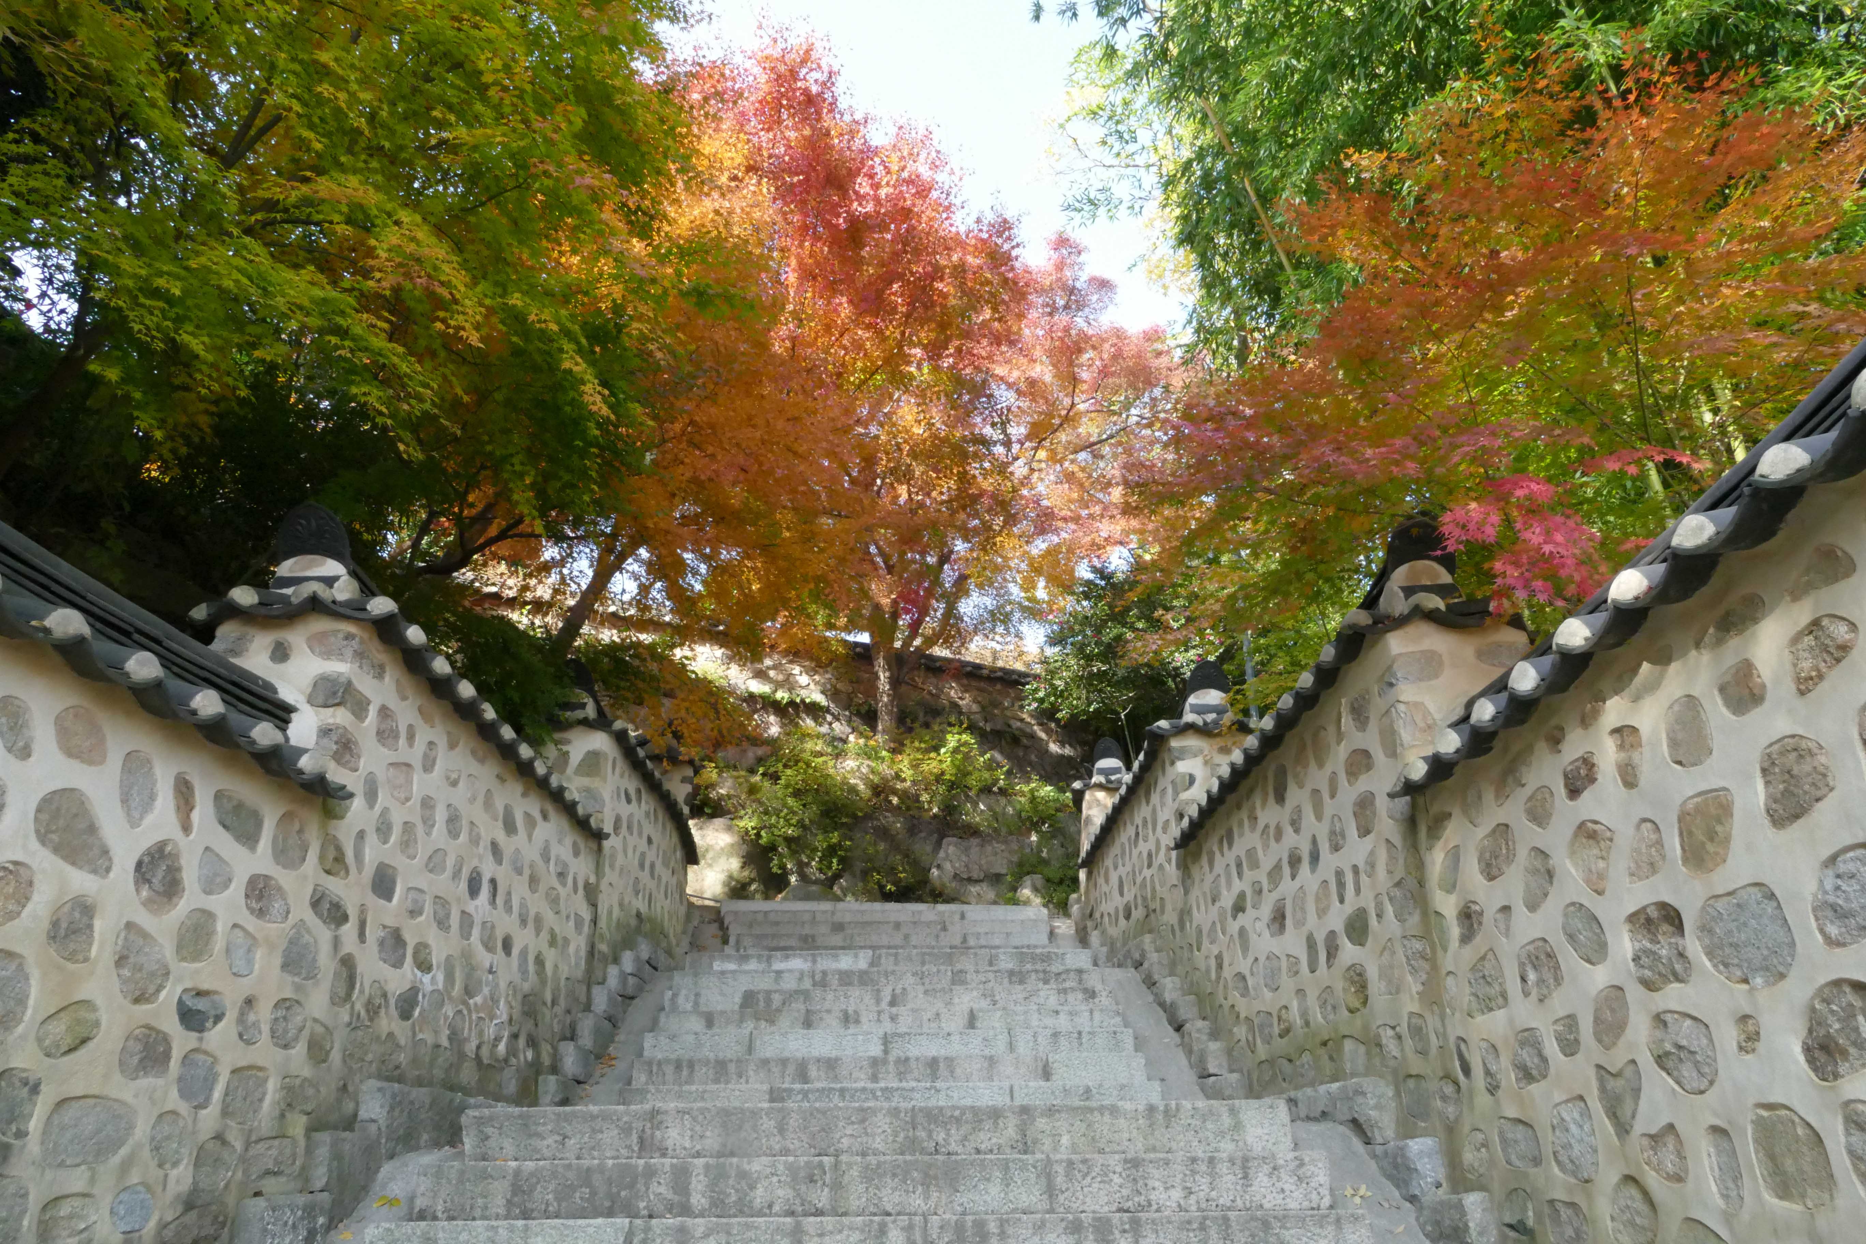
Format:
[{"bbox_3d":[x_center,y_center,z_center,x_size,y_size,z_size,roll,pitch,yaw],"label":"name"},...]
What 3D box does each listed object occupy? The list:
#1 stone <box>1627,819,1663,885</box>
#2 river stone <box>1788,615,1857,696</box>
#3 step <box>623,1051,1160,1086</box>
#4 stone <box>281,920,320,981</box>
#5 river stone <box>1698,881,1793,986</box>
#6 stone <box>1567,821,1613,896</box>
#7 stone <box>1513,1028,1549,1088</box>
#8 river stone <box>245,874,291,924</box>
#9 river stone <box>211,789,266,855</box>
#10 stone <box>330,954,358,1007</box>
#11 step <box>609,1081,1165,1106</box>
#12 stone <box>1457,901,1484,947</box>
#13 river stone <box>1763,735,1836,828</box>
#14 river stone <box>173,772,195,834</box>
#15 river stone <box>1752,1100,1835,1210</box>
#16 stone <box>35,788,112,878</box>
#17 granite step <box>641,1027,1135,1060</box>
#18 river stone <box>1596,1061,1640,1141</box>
[{"bbox_3d":[1.567,0.496,2.802,0.090,0.121,0.161,-1,-21,0],"label":"stone"},{"bbox_3d":[1.607,0.056,2.293,0.089,0.152,0.172,0,-23,-1],"label":"river stone"},{"bbox_3d":[-0.223,2.340,6.730,2.650,0.145,0.330,-1,-21,0],"label":"step"},{"bbox_3d":[-1.970,1.014,4.010,0.096,0.170,0.236,-1,-23,3],"label":"stone"},{"bbox_3d":[1.629,0.604,2.512,0.137,0.197,0.316,0,-23,-1],"label":"river stone"},{"bbox_3d":[1.561,0.546,2.989,0.119,0.172,0.196,-1,-22,0],"label":"stone"},{"bbox_3d":[1.562,1.108,3.296,0.106,0.148,0.180,-1,-22,0],"label":"stone"},{"bbox_3d":[-1.886,0.764,3.592,0.107,0.140,0.270,0,-23,-1],"label":"river stone"},{"bbox_3d":[-1.998,0.560,3.678,0.096,0.150,0.263,-1,-23,3],"label":"river stone"},{"bbox_3d":[-1.891,1.127,4.070,0.108,0.160,0.172,-1,-22,0],"label":"stone"},{"bbox_3d":[-0.203,2.365,6.389,2.680,0.145,0.330,-1,-21,0],"label":"step"},{"bbox_3d":[1.610,0.894,3.838,0.076,0.115,0.216,0,-23,0],"label":"stone"},{"bbox_3d":[1.550,0.278,2.260,0.111,0.170,0.172,-1,-22,0],"label":"river stone"},{"bbox_3d":[-1.889,0.453,3.222,0.080,0.163,0.076,-1,-22,0],"label":"river stone"},{"bbox_3d":[1.582,0.962,2.337,0.109,0.168,0.205,-1,-21,0],"label":"river stone"},{"bbox_3d":[-2.033,0.492,3.044,0.108,0.174,0.288,-1,-23,3],"label":"stone"},{"bbox_3d":[-0.248,2.479,7.548,2.816,0.155,0.370,0,-22,0],"label":"granite step"},{"bbox_3d":[1.563,1.058,2.875,0.112,0.173,0.171,-1,-22,0],"label":"river stone"}]

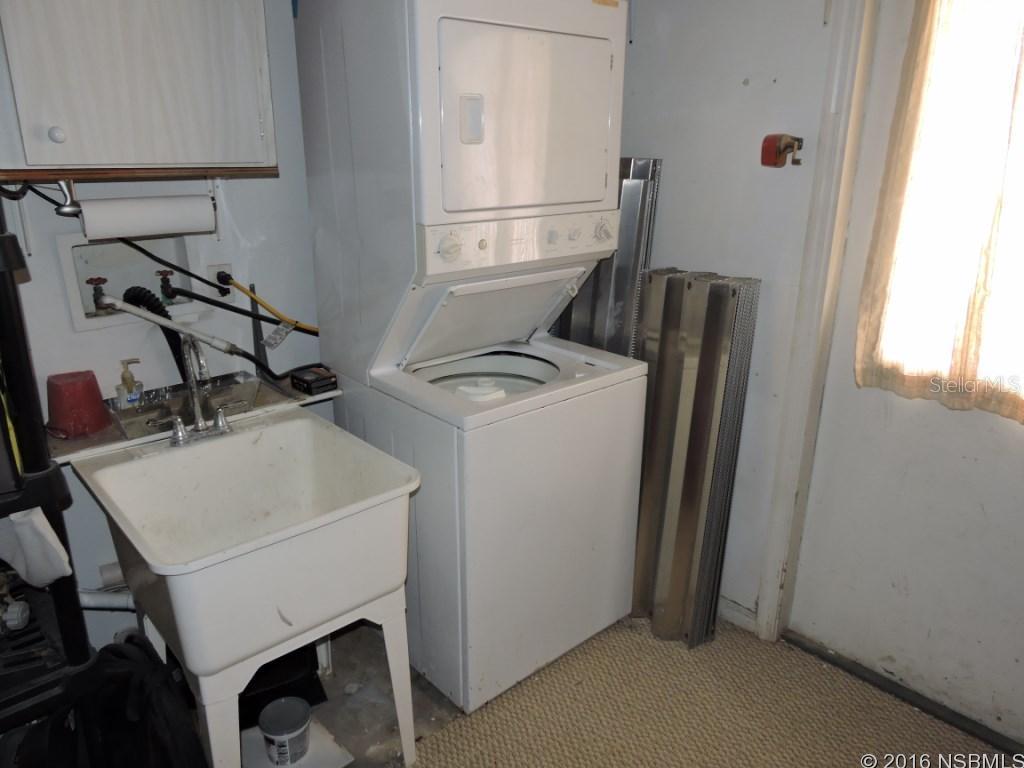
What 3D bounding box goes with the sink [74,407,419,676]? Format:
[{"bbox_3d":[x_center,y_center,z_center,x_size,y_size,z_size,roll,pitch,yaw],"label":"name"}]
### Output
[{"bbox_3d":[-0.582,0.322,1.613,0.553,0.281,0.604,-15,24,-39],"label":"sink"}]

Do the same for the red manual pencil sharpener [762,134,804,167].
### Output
[{"bbox_3d":[0.715,-0.615,1.870,0.066,0.082,0.092,-15,24,-39],"label":"red manual pencil sharpener"}]

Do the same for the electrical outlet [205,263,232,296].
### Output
[{"bbox_3d":[-0.855,-0.298,2.082,0.070,0.114,0.012,-15,24,-39],"label":"electrical outlet"}]

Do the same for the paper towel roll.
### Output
[{"bbox_3d":[-0.841,-0.385,1.645,0.280,0.090,0.090,-15,24,-39],"label":"paper towel roll"}]

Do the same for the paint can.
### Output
[{"bbox_3d":[-0.570,0.885,1.805,0.128,0.104,0.128,0,18,0],"label":"paint can"}]

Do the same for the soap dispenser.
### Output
[{"bbox_3d":[-1.015,-0.004,1.874,0.062,0.136,0.042,-10,21,-28],"label":"soap dispenser"}]

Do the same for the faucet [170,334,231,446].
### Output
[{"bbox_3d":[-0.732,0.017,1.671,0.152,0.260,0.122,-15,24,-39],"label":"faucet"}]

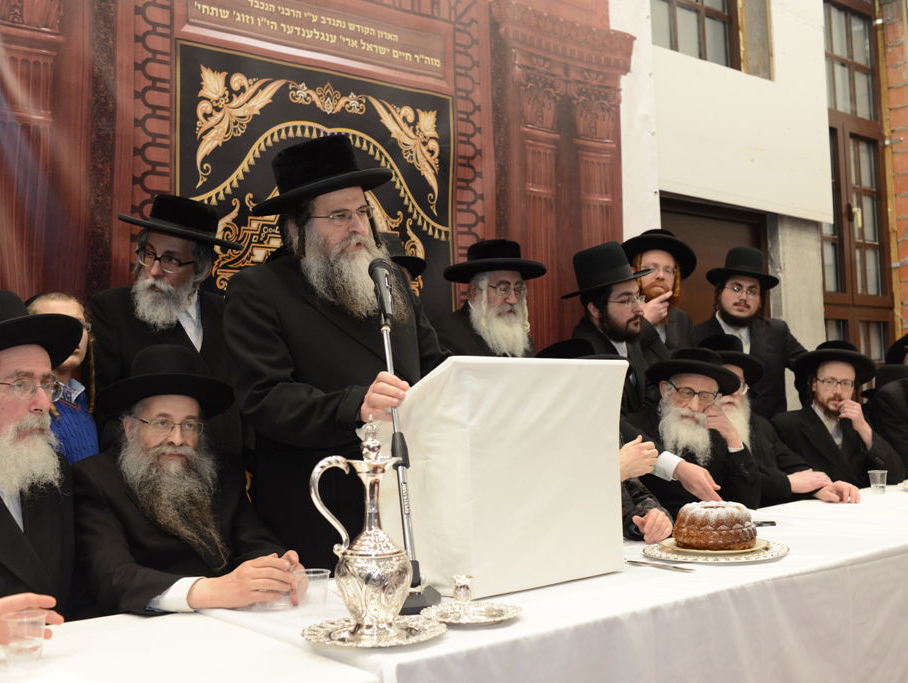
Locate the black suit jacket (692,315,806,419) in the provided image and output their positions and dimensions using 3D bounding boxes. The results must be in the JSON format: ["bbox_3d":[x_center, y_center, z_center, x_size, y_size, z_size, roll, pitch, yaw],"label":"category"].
[{"bbox_3d":[1.290,0.250,4.380,0.520,0.680,0.300,-2,-4,6],"label":"black suit jacket"}]

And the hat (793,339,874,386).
[{"bbox_3d":[1.452,0.084,3.800,0.320,0.115,0.345,-2,-21,9],"label":"hat"}]

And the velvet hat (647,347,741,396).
[{"bbox_3d":[0.854,0.103,3.550,0.335,0.115,0.365,10,-22,-4],"label":"velvet hat"}]

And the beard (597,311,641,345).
[{"bbox_3d":[0.612,-0.052,3.680,0.105,0.120,0.125,-5,-1,41],"label":"beard"}]

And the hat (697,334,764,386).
[{"bbox_3d":[0.976,0.073,3.620,0.320,0.115,0.345,-2,-19,12],"label":"hat"}]

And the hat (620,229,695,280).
[{"bbox_3d":[0.902,-0.389,4.350,0.335,0.115,0.370,17,-25,2],"label":"hat"}]

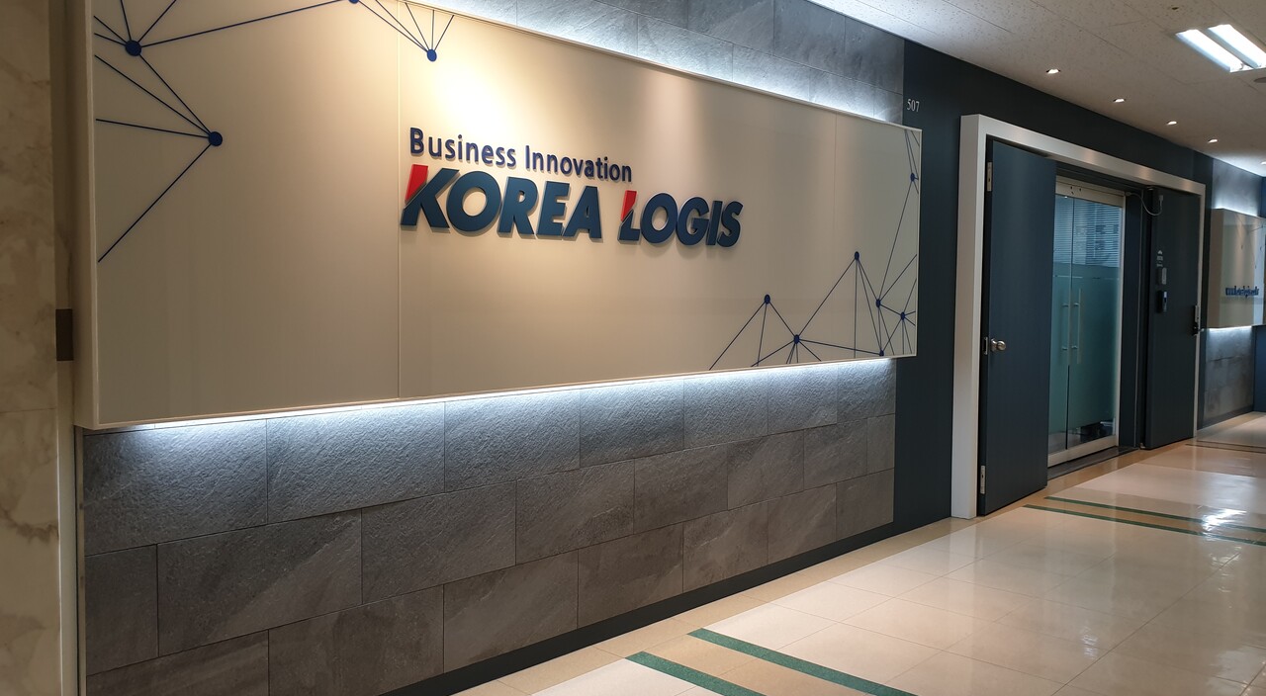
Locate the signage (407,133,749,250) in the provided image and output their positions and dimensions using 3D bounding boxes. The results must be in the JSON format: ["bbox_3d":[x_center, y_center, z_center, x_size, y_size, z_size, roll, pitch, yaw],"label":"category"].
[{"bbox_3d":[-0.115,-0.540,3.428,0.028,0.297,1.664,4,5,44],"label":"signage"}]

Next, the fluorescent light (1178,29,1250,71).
[{"bbox_3d":[3.323,-1.696,5.412,0.115,0.060,1.185,4,5,44],"label":"fluorescent light"}]

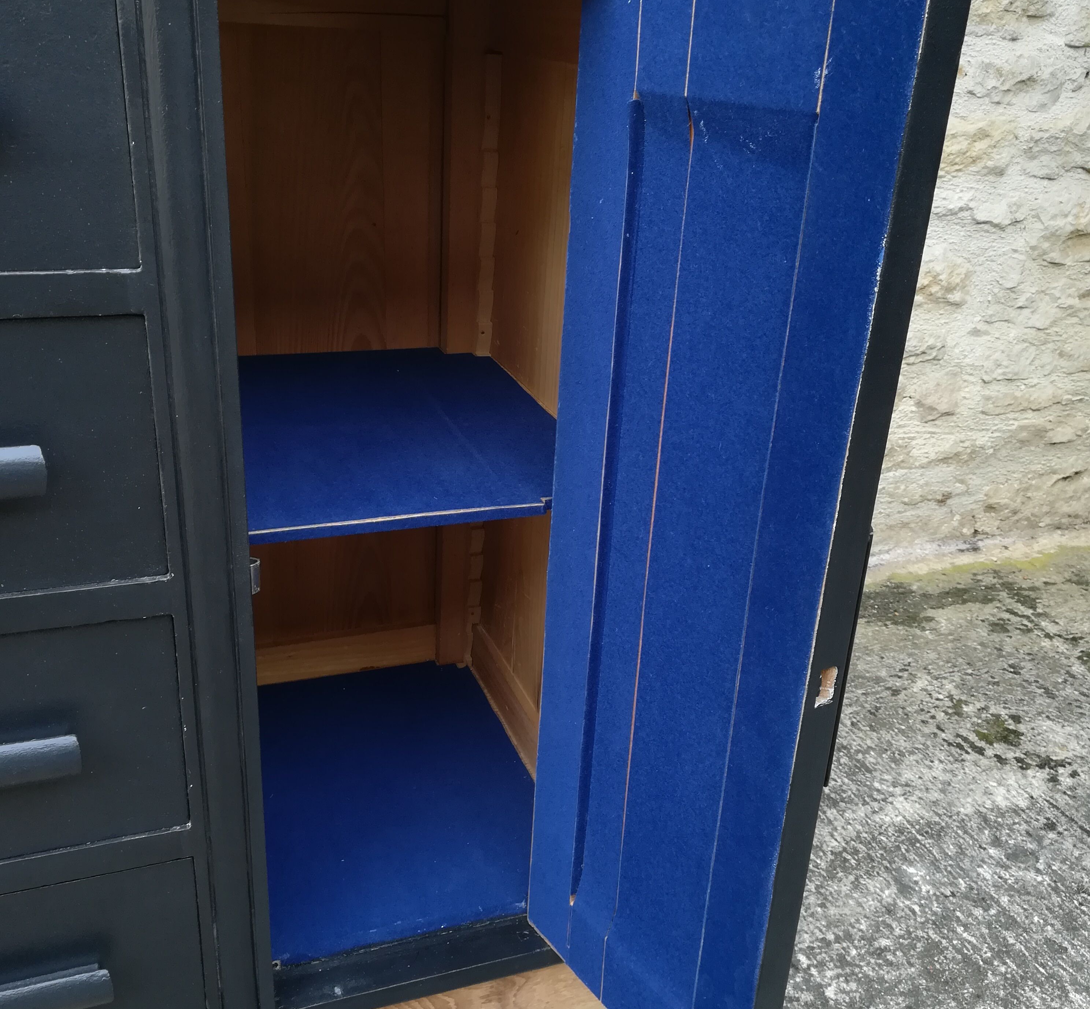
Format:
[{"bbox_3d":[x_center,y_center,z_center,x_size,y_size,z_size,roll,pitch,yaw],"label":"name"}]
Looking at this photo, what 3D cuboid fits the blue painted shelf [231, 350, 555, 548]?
[{"bbox_3d":[-0.148,-0.076,1.003,0.307,0.010,0.452,-5,24,-20],"label":"blue painted shelf"}]

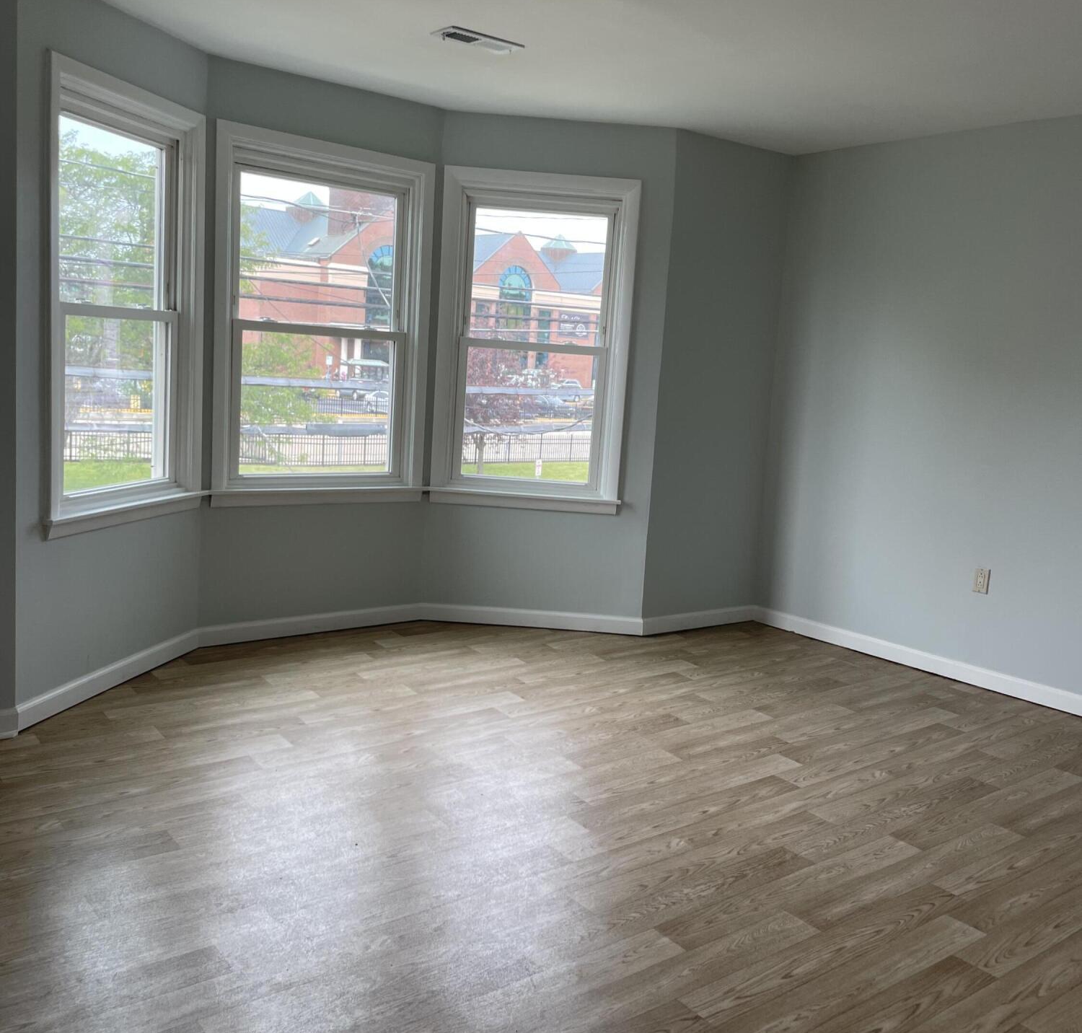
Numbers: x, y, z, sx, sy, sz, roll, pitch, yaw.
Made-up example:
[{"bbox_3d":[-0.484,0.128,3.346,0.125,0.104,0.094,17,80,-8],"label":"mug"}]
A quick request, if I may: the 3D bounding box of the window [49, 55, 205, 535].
[{"bbox_3d":[-1.537,-0.761,4.015,0.100,1.580,0.928,6,8,13],"label":"window"}]

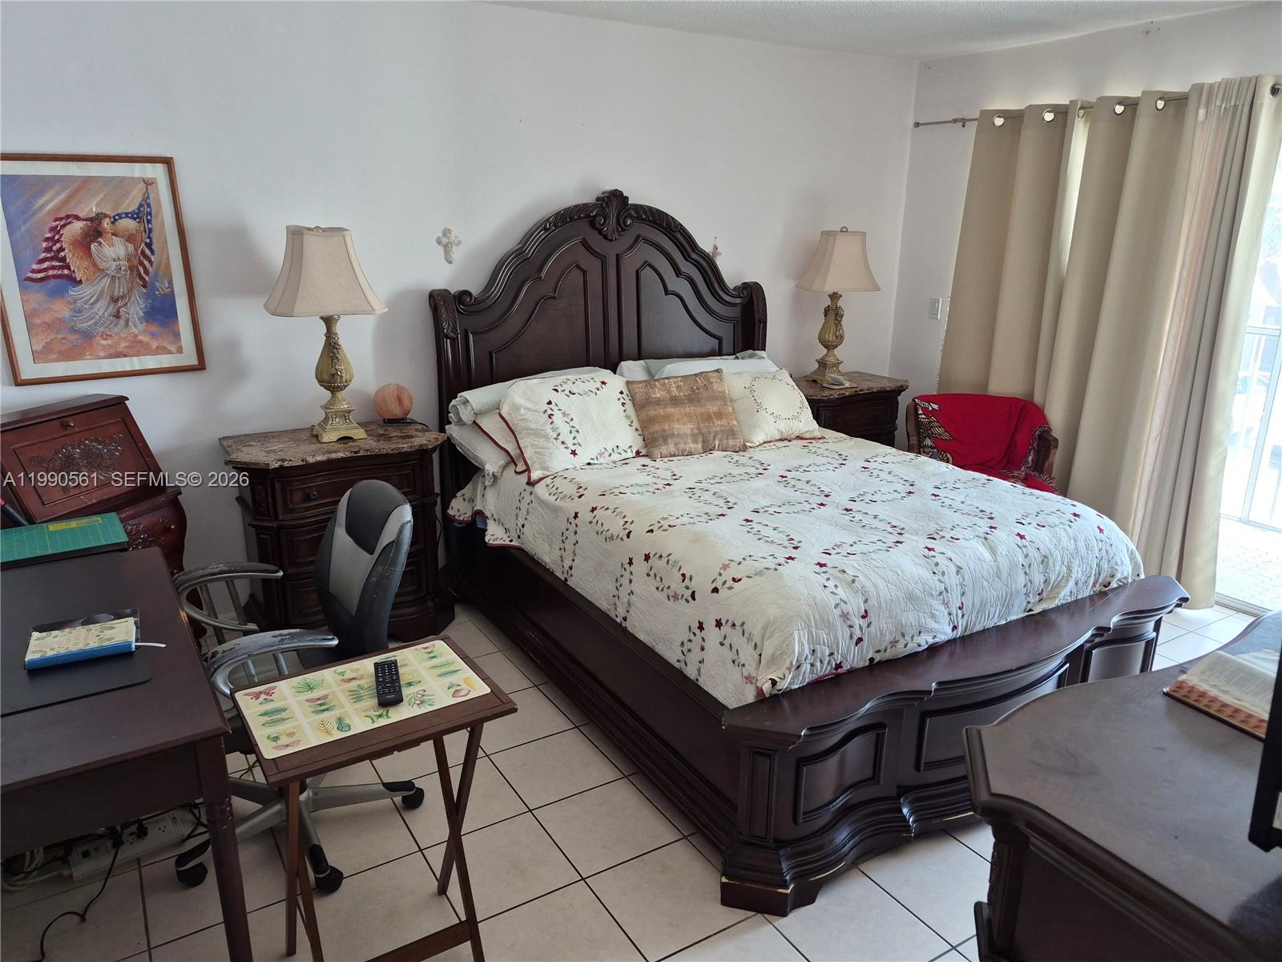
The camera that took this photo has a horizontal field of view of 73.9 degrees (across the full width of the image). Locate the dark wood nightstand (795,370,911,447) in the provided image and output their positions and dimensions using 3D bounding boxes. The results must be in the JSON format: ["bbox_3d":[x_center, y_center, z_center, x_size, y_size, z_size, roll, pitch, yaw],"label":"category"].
[{"bbox_3d":[1.038,-0.119,4.552,0.792,0.786,0.537,-9,19,-29],"label":"dark wood nightstand"}]

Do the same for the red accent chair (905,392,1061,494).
[{"bbox_3d":[1.714,-0.010,4.323,0.710,0.785,0.680,6,17,19],"label":"red accent chair"}]

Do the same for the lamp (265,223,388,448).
[{"bbox_3d":[-1.165,-0.548,3.187,0.424,0.780,0.316,-10,20,-30],"label":"lamp"}]

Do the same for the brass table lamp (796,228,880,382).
[{"bbox_3d":[1.023,-0.913,4.467,0.424,0.783,0.316,-3,17,-10],"label":"brass table lamp"}]

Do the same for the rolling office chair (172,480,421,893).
[{"bbox_3d":[-0.915,0.478,2.208,0.660,0.958,0.614,-6,18,-21],"label":"rolling office chair"}]

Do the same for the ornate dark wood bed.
[{"bbox_3d":[0.457,-0.163,3.063,1.765,1.719,2.333,-9,19,-29],"label":"ornate dark wood bed"}]

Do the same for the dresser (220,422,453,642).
[{"bbox_3d":[-1.152,0.229,3.322,0.792,0.786,0.537,-9,19,-30],"label":"dresser"}]

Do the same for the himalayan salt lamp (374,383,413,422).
[{"bbox_3d":[-1.004,-0.312,3.439,0.160,0.160,0.153,-10,20,-30],"label":"himalayan salt lamp"}]

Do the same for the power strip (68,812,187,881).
[{"bbox_3d":[-1.337,0.946,2.223,0.276,0.046,0.101,-10,20,-30],"label":"power strip"}]

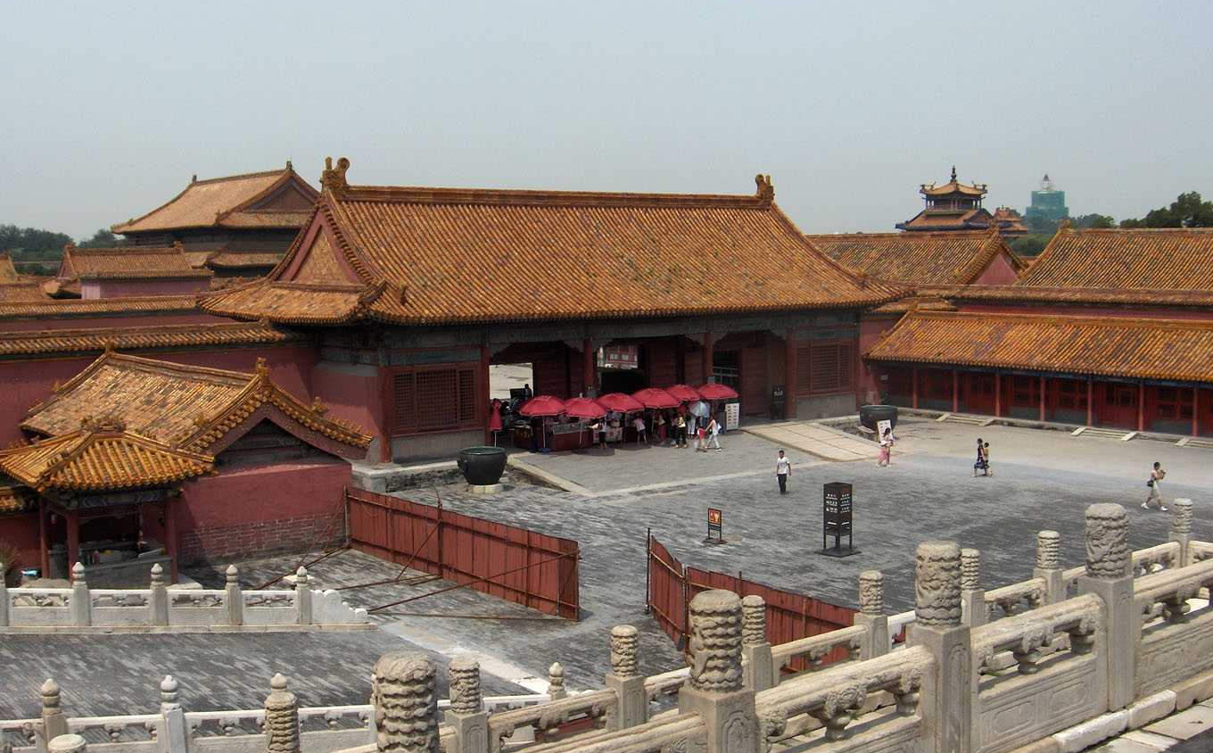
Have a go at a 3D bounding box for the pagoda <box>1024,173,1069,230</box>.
[{"bbox_3d":[287.247,-114.063,893.031,21.500,36.500,21.500,-4,6,-36],"label":"pagoda"}]

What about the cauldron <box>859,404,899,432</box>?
[{"bbox_3d":[13.394,2.169,67.025,1.820,1.360,1.820,-1,5,0],"label":"cauldron"}]

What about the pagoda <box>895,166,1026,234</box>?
[{"bbox_3d":[62.270,-25.366,244.967,18.000,25.500,18.000,-4,6,-36],"label":"pagoda"}]

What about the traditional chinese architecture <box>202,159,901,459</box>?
[{"bbox_3d":[-1.703,-3.892,69.922,32.040,13.400,17.800,-4,6,-36],"label":"traditional chinese architecture"}]

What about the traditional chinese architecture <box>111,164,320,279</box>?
[{"bbox_3d":[-55.118,-19.540,206.945,27.000,22.600,46.500,-4,6,-36],"label":"traditional chinese architecture"}]

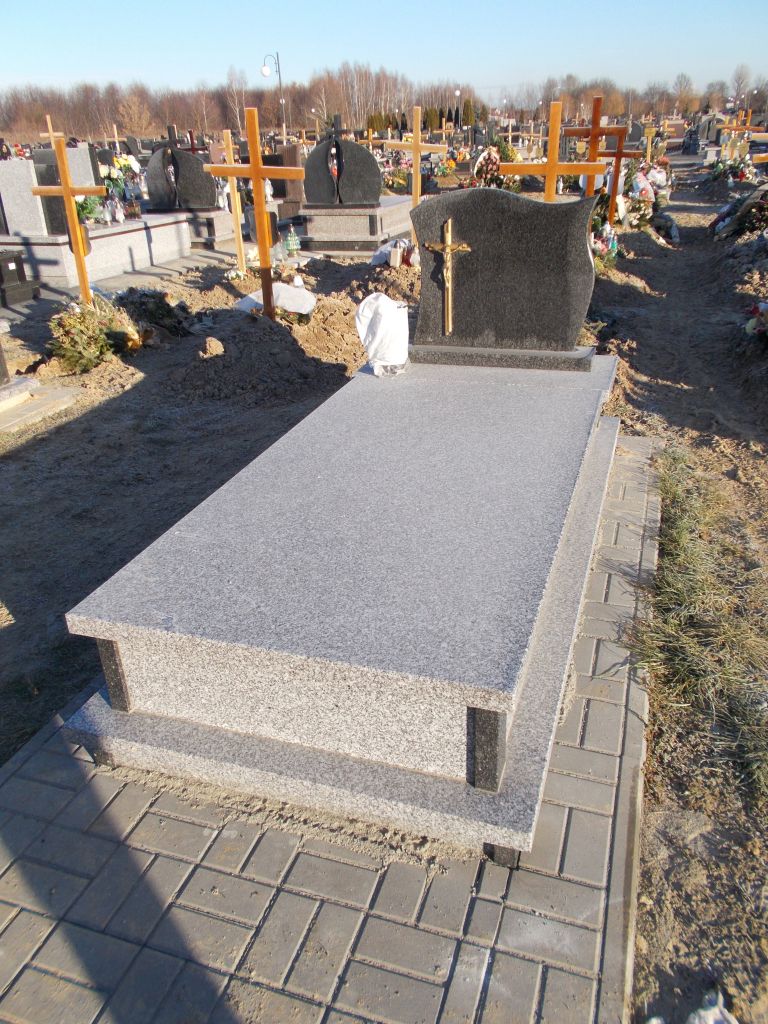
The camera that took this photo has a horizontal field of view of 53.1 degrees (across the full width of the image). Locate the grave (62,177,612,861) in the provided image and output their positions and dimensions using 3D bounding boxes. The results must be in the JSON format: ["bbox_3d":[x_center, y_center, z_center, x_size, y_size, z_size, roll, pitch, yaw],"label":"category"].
[{"bbox_3d":[0.147,-0.396,2.696,1.218,1.188,2.659,6,28,18],"label":"grave"}]

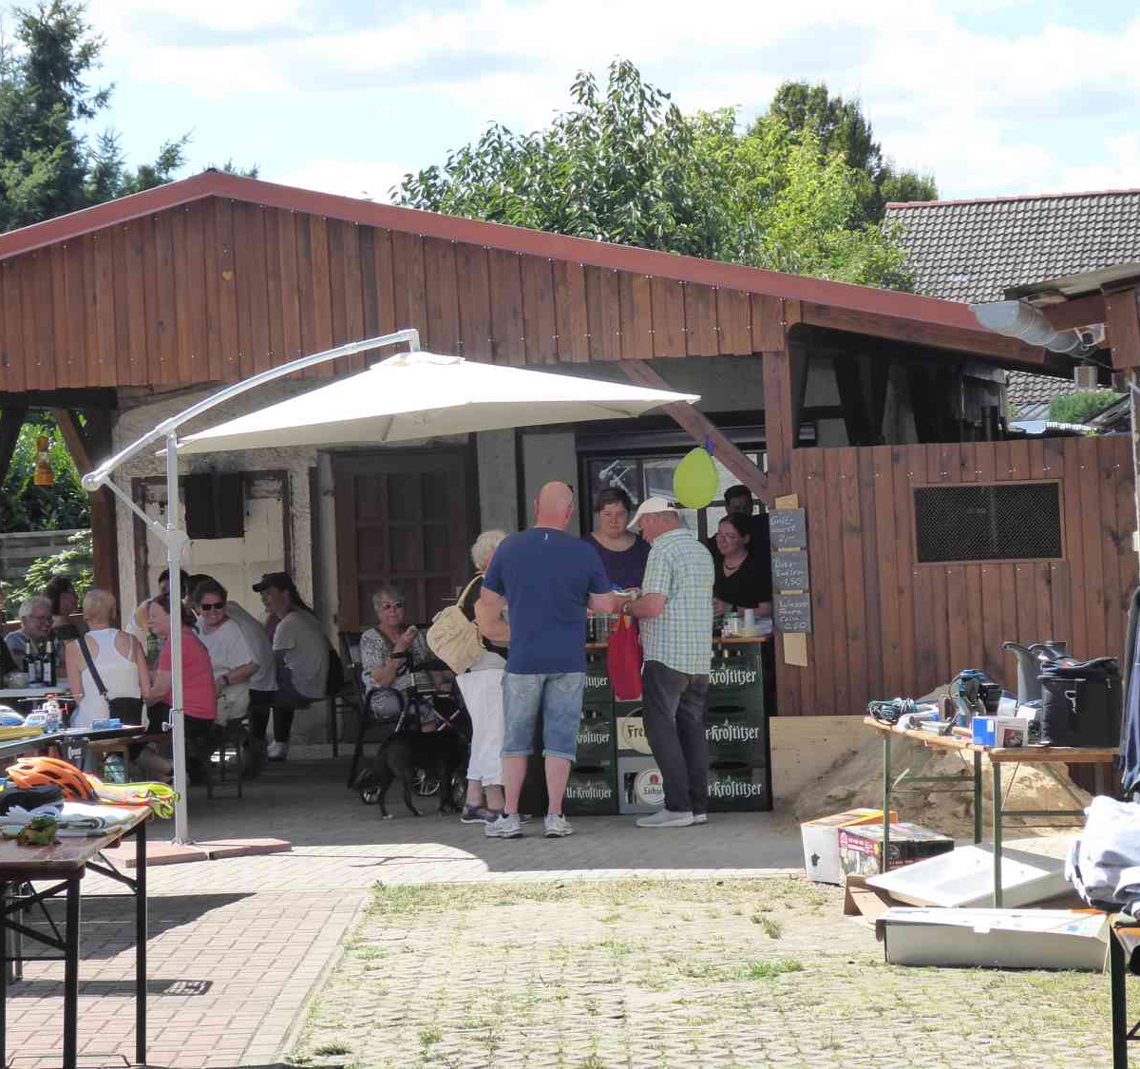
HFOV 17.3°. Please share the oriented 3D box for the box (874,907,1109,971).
[{"bbox_3d":[1.600,1.515,14.060,0.830,0.165,0.390,-1,1,12],"label":"box"}]

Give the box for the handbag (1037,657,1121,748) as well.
[{"bbox_3d":[1.878,0.615,13.750,0.280,0.330,0.210,-2,1,-3],"label":"handbag"}]

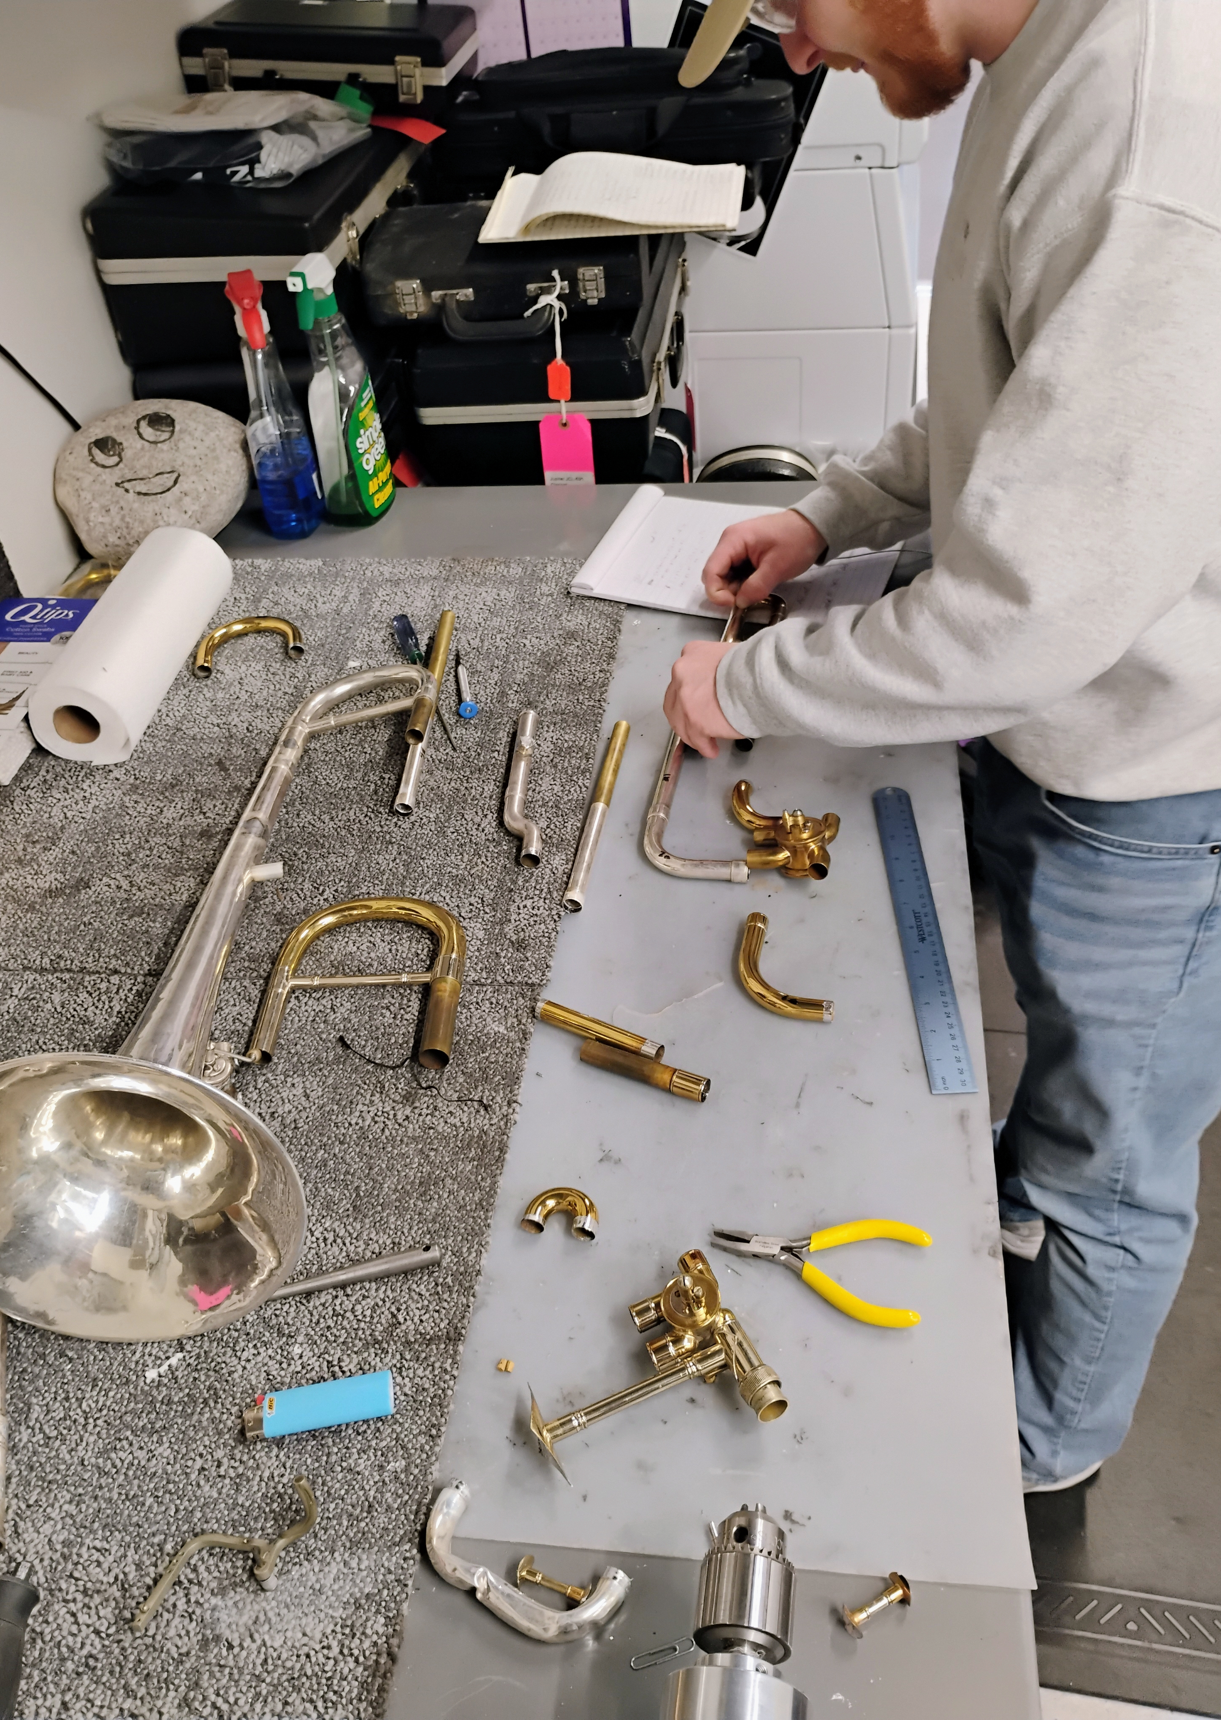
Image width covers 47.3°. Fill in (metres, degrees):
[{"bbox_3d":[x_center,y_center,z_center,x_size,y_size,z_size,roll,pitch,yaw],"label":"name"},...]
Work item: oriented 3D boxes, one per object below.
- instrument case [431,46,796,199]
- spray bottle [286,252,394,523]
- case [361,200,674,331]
[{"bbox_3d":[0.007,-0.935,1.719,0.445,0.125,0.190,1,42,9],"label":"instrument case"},{"bbox_3d":[-0.293,-0.508,1.510,0.068,0.282,0.104,13,45,21],"label":"spray bottle"},{"bbox_3d":[-0.111,-0.705,1.623,0.308,0.074,0.225,-1,41,6],"label":"case"}]

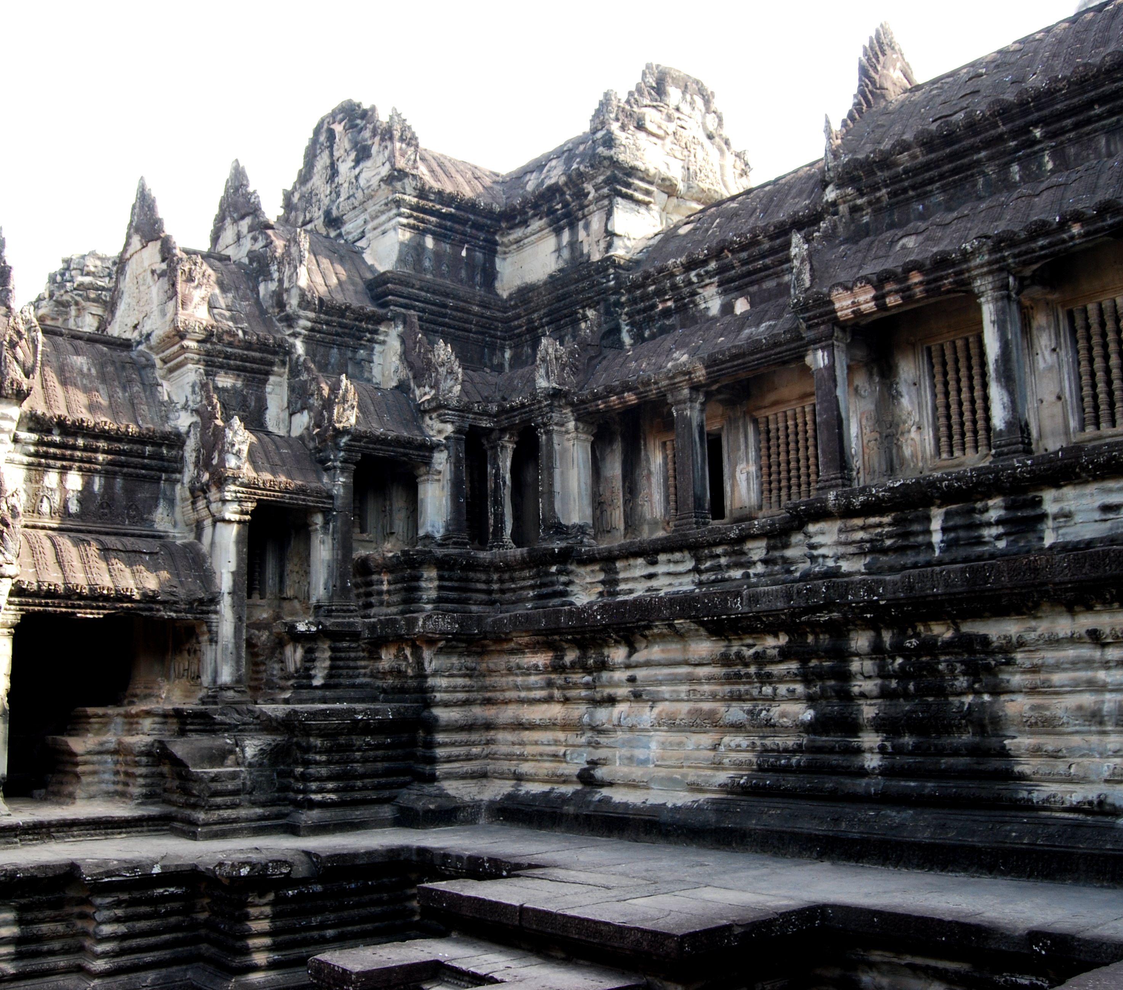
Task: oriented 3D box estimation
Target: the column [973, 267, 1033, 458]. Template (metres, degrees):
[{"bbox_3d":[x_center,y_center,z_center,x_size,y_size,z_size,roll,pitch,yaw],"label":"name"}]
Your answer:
[{"bbox_3d":[5.181,-1.548,13.034,0.380,2.168,0.380,9,-15,-42],"label":"column"}]

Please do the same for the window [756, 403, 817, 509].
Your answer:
[{"bbox_3d":[3.751,-0.607,17.905,0.250,1.591,1.275,9,-15,-42],"label":"window"}]

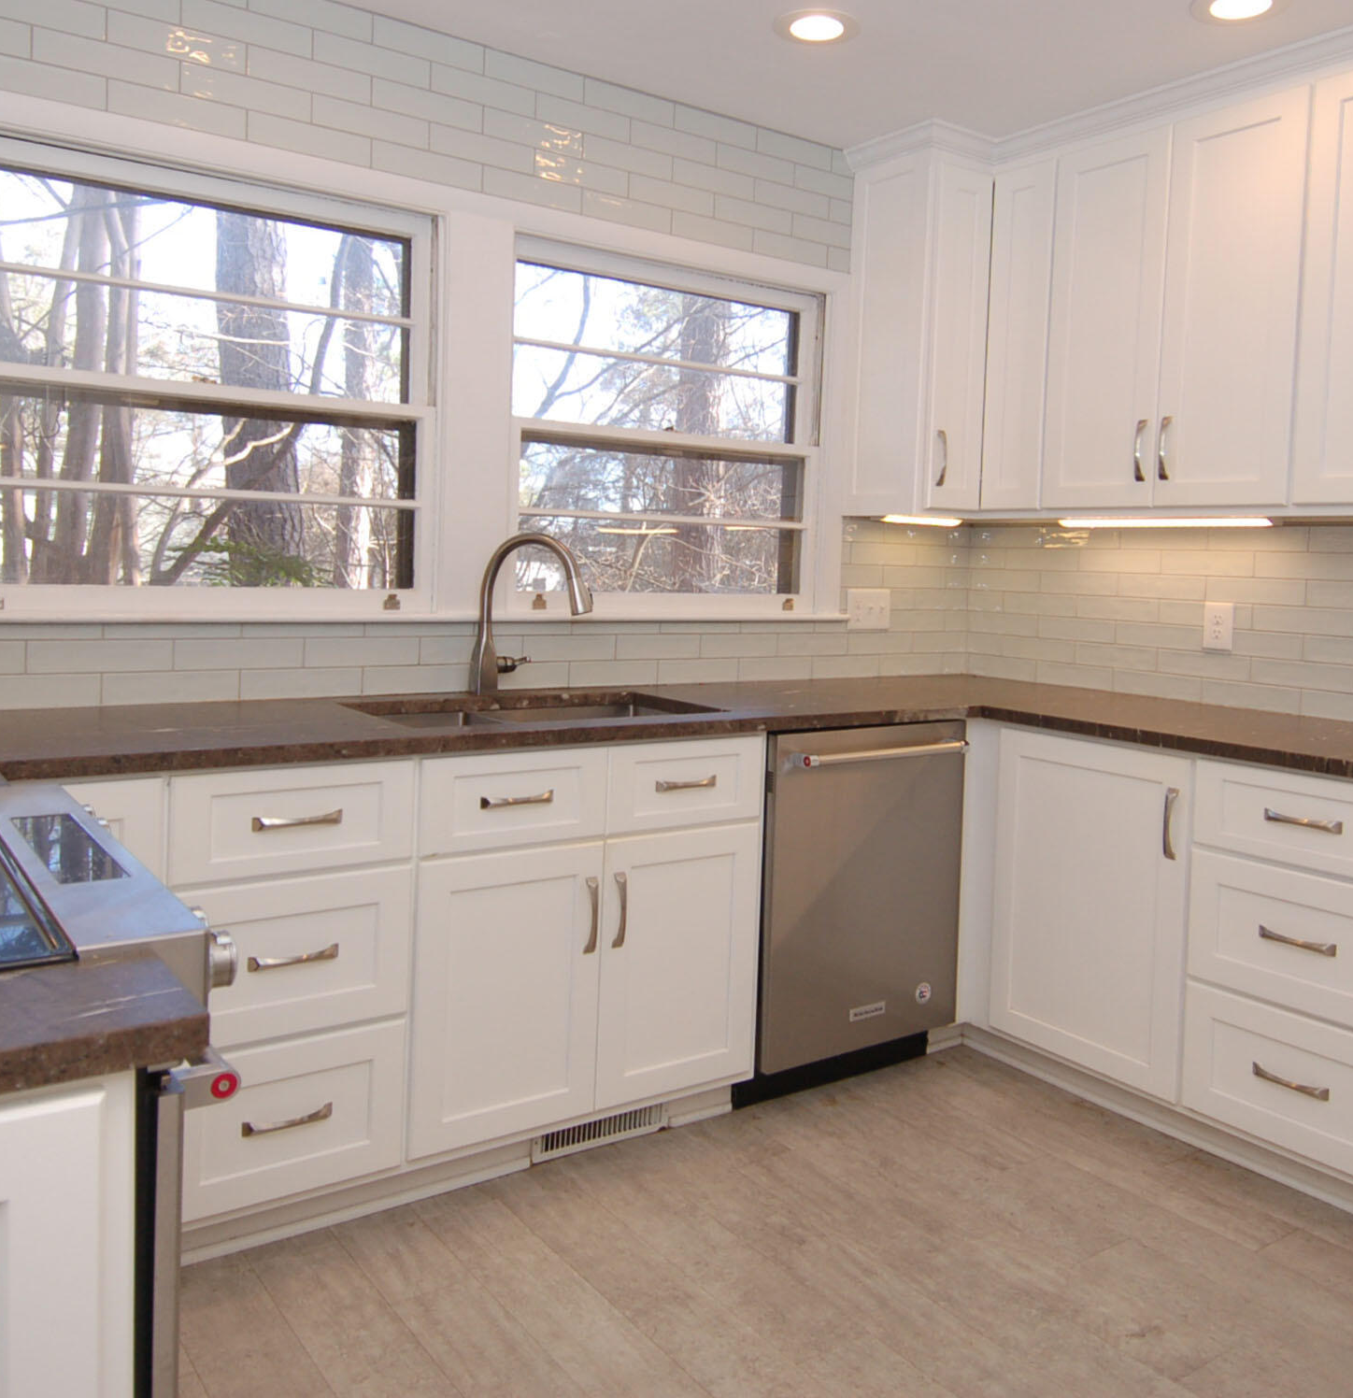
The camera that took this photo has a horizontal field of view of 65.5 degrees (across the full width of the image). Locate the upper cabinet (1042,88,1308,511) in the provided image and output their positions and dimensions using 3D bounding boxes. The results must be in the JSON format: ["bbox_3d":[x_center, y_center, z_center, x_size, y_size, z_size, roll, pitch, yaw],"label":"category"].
[{"bbox_3d":[1.363,-0.982,2.795,0.335,0.966,0.629,-3,7,-41],"label":"upper cabinet"}]

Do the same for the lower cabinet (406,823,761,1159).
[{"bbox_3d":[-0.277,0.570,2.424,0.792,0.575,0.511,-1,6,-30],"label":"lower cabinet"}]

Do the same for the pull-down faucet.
[{"bbox_3d":[-0.350,-0.204,2.572,0.279,0.403,0.095,3,5,13],"label":"pull-down faucet"}]

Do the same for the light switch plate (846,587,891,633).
[{"bbox_3d":[0.596,-0.274,3.243,0.172,0.122,0.012,-2,7,-33],"label":"light switch plate"}]

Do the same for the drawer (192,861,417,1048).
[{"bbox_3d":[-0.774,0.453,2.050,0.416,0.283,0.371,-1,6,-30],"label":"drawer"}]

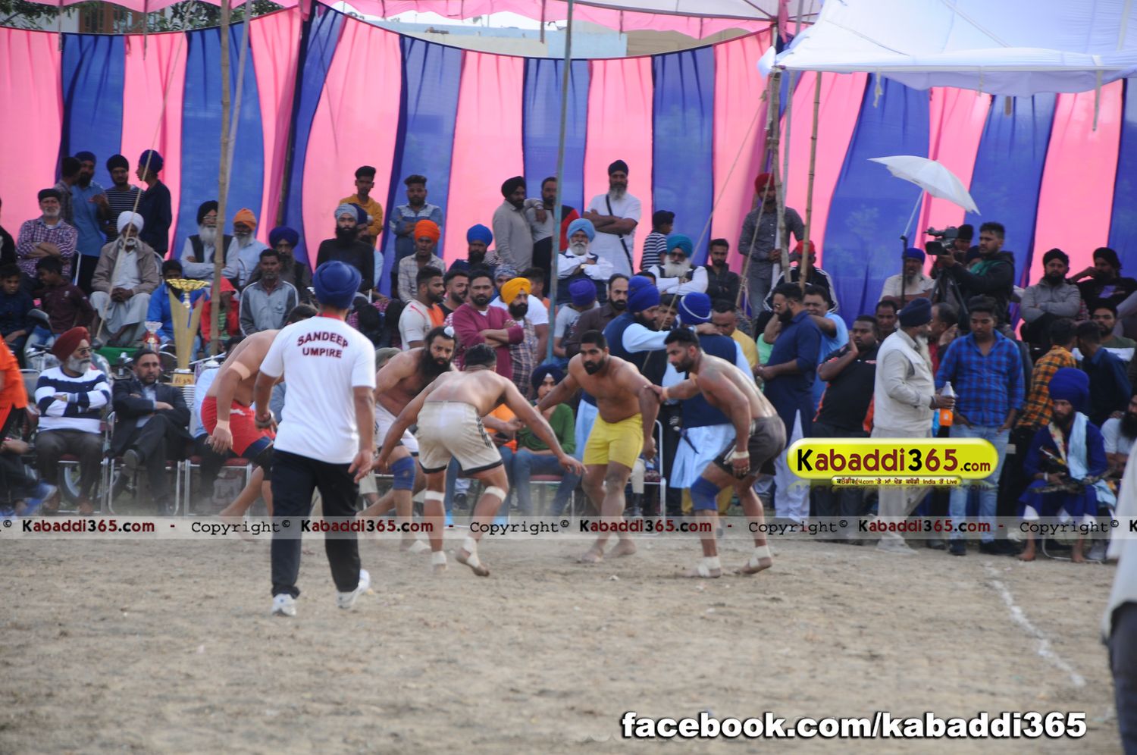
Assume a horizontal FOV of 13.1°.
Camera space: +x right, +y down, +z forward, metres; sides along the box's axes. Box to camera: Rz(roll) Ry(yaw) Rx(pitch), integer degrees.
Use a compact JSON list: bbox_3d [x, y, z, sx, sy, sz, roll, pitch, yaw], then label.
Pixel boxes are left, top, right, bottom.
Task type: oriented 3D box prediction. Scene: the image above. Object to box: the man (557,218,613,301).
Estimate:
[{"bbox_3d":[0.116,-0.735,43.008,0.560,1.300,0.720,2,1,-2],"label":"man"}]

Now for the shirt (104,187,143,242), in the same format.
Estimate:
[{"bbox_3d":[-4.211,-1.496,47.000,0.460,0.660,0.260,2,1,-3],"label":"shirt"}]

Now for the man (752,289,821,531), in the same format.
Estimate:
[{"bbox_3d":[1.607,0.206,36.500,0.420,1.807,0.520,1,1,-21],"label":"man"}]

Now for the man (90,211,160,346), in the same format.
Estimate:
[{"bbox_3d":[-4.051,-0.906,45.300,0.620,1.220,0.820,2,1,2],"label":"man"}]

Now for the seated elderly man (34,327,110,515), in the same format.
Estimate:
[{"bbox_3d":[-3.570,0.310,35.600,0.540,1.350,0.780,2,1,-7],"label":"seated elderly man"}]

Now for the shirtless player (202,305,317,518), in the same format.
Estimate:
[{"bbox_3d":[-2.076,0.306,33.500,0.800,1.604,0.650,2,1,38],"label":"shirtless player"}]

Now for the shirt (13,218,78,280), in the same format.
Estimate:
[{"bbox_3d":[-4.542,-1.121,43.100,0.540,0.580,0.360,2,1,-6],"label":"shirt"}]

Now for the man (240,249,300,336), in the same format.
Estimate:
[{"bbox_3d":[-2.577,-0.548,42.700,0.530,1.170,0.720,2,1,0],"label":"man"}]

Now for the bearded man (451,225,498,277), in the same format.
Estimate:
[{"bbox_3d":[-0.879,-0.796,46.000,0.550,1.260,0.780,2,1,-3],"label":"bearded man"}]

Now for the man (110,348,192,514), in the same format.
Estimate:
[{"bbox_3d":[-3.055,0.386,36.200,0.600,1.220,0.880,2,1,-7],"label":"man"}]

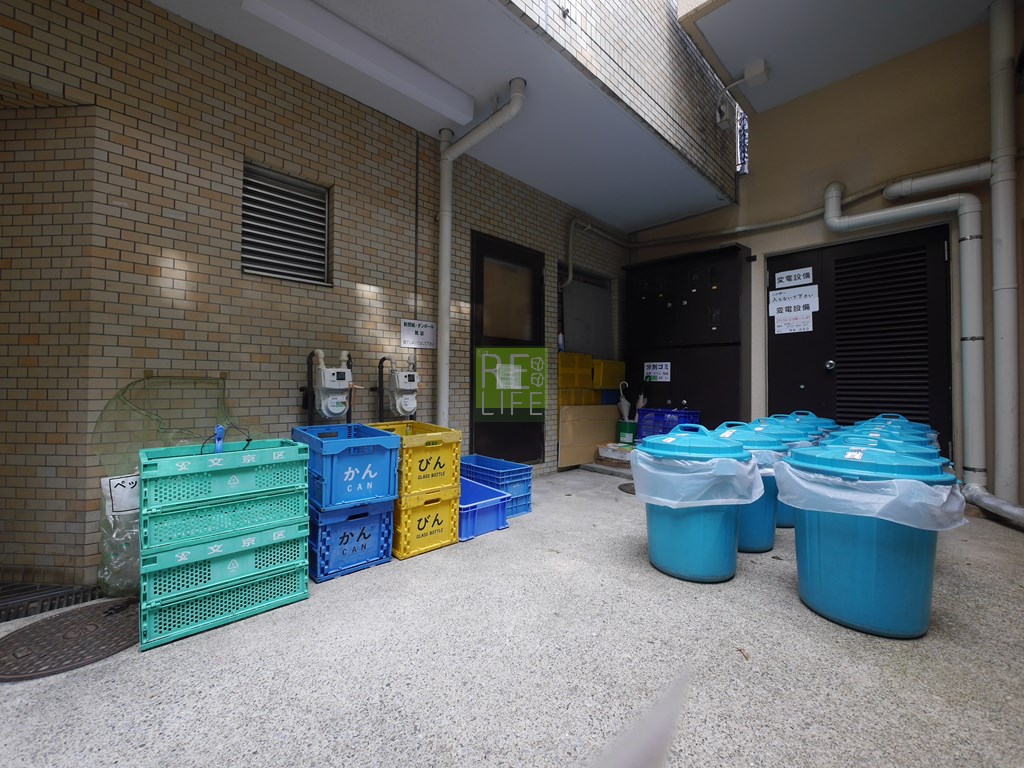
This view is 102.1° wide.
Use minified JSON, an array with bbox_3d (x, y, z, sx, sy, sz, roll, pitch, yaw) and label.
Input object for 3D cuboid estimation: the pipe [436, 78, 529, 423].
[{"bbox_3d":[-0.234,-0.508,2.853,0.110,2.800,0.835,1,-1,-44],"label":"pipe"}]

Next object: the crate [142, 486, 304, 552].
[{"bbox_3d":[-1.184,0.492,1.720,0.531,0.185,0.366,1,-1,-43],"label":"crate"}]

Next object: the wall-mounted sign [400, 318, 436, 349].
[{"bbox_3d":[-0.692,-0.366,3.075,0.300,0.200,0.010,1,-1,-44],"label":"wall-mounted sign"}]

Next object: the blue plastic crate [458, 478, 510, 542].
[{"bbox_3d":[-0.360,0.810,2.758,0.395,0.200,0.620,1,-1,-43],"label":"blue plastic crate"}]

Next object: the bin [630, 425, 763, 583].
[{"bbox_3d":[0.883,0.557,2.053,0.550,0.685,0.550,1,-1,-43],"label":"bin"}]

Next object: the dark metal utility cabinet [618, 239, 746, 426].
[{"bbox_3d":[1.829,-0.236,4.428,1.220,2.100,0.330,-1,-1,45],"label":"dark metal utility cabinet"}]

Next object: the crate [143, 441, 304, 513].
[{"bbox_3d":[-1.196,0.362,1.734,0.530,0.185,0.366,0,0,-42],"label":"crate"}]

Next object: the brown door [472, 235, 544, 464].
[{"bbox_3d":[-0.024,-0.264,3.798,0.925,2.063,0.080,1,-1,-44],"label":"brown door"}]

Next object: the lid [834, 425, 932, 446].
[{"bbox_3d":[2.242,0.293,2.516,0.570,0.130,0.570,1,-1,-44],"label":"lid"}]

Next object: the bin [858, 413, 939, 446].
[{"bbox_3d":[2.915,0.570,3.168,0.530,0.670,0.530,1,-1,-44],"label":"bin"}]

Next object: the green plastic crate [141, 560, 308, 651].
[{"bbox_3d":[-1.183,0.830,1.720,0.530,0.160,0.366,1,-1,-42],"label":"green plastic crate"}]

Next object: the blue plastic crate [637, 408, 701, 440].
[{"bbox_3d":[1.575,0.425,4.057,0.575,0.340,0.380,0,-1,35],"label":"blue plastic crate"}]

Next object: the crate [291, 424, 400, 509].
[{"bbox_3d":[-0.888,0.416,2.190,0.368,0.325,0.545,0,0,-40],"label":"crate"}]

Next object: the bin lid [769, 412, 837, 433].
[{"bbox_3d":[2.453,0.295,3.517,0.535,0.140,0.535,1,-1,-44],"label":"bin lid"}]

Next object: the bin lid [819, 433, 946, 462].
[{"bbox_3d":[1.933,0.312,2.166,0.535,0.140,0.535,1,-1,-44],"label":"bin lid"}]

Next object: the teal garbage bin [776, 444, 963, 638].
[{"bbox_3d":[1.371,0.553,1.639,0.550,0.685,0.550,1,-1,-43],"label":"teal garbage bin"}]

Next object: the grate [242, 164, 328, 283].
[{"bbox_3d":[-1.359,-0.945,2.524,0.490,0.650,0.080,1,-1,-43],"label":"grate"}]

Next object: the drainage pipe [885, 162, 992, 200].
[{"bbox_3d":[3.230,-1.540,3.163,0.140,0.120,0.573,1,-1,-44],"label":"drainage pipe"}]

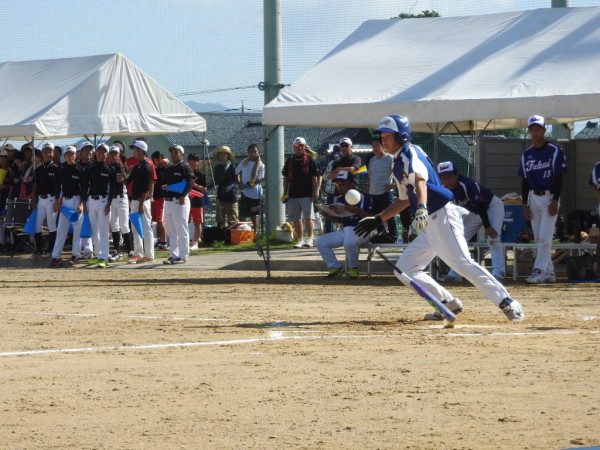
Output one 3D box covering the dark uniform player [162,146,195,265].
[{"bbox_3d":[-1.732,-0.289,42.000,0.500,1.703,0.370,0,1,30],"label":"dark uniform player"}]

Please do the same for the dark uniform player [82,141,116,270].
[{"bbox_3d":[-2.858,-0.278,42.000,0.500,1.750,0.350,-1,0,7],"label":"dark uniform player"}]

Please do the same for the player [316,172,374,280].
[{"bbox_3d":[0.489,-0.005,32.400,0.560,1.188,0.750,0,1,37],"label":"player"}]

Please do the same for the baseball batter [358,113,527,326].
[{"bbox_3d":[1.013,-0.044,21.400,1.200,1.503,0.650,-1,1,-26],"label":"baseball batter"}]

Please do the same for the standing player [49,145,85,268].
[{"bbox_3d":[-3.235,-0.254,41.000,0.540,1.705,0.380,0,1,12],"label":"standing player"}]

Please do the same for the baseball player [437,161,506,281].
[{"bbox_3d":[1.839,-0.046,31.600,0.720,1.282,0.580,-1,1,-44],"label":"baseball player"}]

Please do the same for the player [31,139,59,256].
[{"bbox_3d":[-3.867,-0.366,44.600,0.480,1.760,0.330,-1,0,9],"label":"player"}]

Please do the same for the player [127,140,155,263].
[{"bbox_3d":[-2.296,-0.332,42.500,0.340,1.760,0.470,-1,1,-38],"label":"player"}]

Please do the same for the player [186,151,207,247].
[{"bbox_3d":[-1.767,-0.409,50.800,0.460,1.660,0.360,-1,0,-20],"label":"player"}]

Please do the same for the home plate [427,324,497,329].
[{"bbox_3d":[1.047,0.660,19.100,0.432,0.025,0.432,-1,0,1],"label":"home plate"}]

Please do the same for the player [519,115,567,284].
[{"bbox_3d":[2.510,-0.264,30.500,0.520,1.749,0.360,0,1,10],"label":"player"}]

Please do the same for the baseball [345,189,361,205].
[{"bbox_3d":[0.326,-0.174,18.200,0.097,0.097,0.097,-1,0,0],"label":"baseball"}]

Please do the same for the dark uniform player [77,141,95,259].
[{"bbox_3d":[-3.173,-0.373,44.000,0.500,1.762,0.360,0,1,18],"label":"dark uniform player"}]

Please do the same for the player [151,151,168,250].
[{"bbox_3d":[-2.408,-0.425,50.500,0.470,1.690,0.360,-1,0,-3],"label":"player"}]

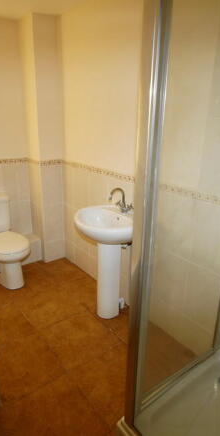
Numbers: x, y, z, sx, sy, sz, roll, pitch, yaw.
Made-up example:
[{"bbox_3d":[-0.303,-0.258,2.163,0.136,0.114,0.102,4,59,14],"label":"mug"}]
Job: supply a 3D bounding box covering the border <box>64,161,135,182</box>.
[{"bbox_3d":[-0.145,-0.434,2.460,0.012,0.041,1.055,-14,24,-37],"label":"border"}]

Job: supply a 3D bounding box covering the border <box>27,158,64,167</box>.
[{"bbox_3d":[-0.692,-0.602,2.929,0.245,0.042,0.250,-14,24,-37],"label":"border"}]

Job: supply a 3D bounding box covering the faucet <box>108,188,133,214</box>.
[{"bbox_3d":[0.070,-0.129,2.078,0.190,0.205,0.165,-14,24,-37],"label":"faucet"}]

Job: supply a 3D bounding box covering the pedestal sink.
[{"bbox_3d":[-0.027,0.397,2.176,0.468,0.880,0.550,-14,24,-37],"label":"pedestal sink"}]

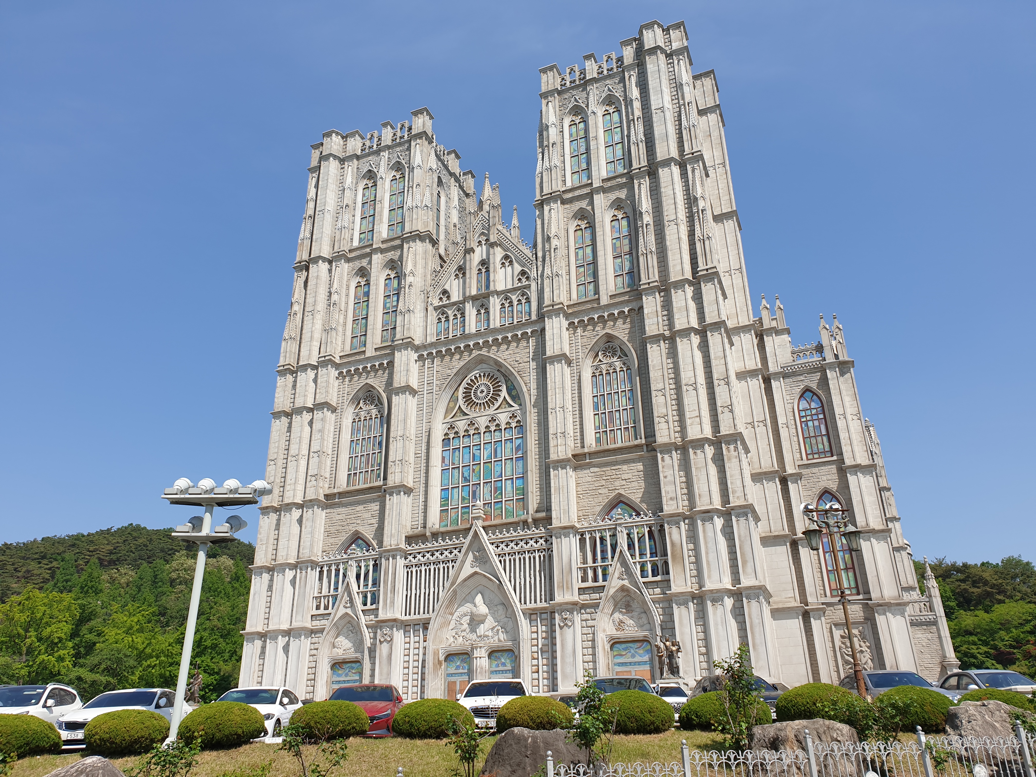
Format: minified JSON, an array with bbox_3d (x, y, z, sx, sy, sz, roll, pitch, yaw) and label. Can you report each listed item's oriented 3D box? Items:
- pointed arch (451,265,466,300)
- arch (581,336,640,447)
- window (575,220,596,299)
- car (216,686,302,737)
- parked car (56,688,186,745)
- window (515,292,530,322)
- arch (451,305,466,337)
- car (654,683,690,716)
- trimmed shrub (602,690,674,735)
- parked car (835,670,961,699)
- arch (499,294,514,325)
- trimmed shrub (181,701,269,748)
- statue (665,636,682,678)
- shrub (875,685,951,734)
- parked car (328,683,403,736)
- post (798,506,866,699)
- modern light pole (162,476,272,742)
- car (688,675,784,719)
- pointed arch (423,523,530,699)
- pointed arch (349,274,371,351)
[{"bbox_3d":[-4.794,-8.703,63.823,1.295,3.183,0.400,-11,-27,21],"label":"pointed arch"},{"bbox_3d":[6.427,0.061,54.769,3.916,8.272,0.900,-11,-27,21],"label":"arch"},{"bbox_3d":[5.420,-10.697,63.435,1.530,7.761,0.350,-11,-27,20],"label":"window"},{"bbox_3d":[-6.810,8.542,20.263,1.860,1.440,4.570,0,-25,-2],"label":"car"},{"bbox_3d":[-9.191,8.017,18.639,1.840,1.460,4.840,0,-25,-3],"label":"parked car"},{"bbox_3d":[0.436,-6.750,63.519,1.260,2.858,0.400,-11,-27,20],"label":"window"},{"bbox_3d":[-4.717,-5.383,62.254,1.200,2.605,0.350,-11,-27,21],"label":"arch"},{"bbox_3d":[5.348,11.815,28.580,1.880,1.680,4.700,-4,-25,5],"label":"car"},{"bbox_3d":[2.499,6.826,16.399,1.585,0.857,1.585,-1,-25,0],"label":"trimmed shrub"},{"bbox_3d":[9.618,8.219,20.300,1.850,1.470,4.850,-2,-25,2],"label":"parked car"},{"bbox_3d":[-0.824,-6.228,61.718,1.229,2.730,0.300,-11,-27,21],"label":"arch"},{"bbox_3d":[-6.294,7.214,16.600,1.820,0.930,1.820,-1,-25,0],"label":"trimmed shrub"},{"bbox_3d":[7.491,12.958,37.532,0.903,1.906,0.750,-11,-27,21],"label":"statue"},{"bbox_3d":[8.053,6.498,15.768,1.524,0.908,1.524,-1,-25,0],"label":"shrub"},{"bbox_3d":[-3.839,8.432,20.109,1.830,1.420,4.650,0,-25,-1],"label":"parked car"},{"bbox_3d":[7.003,4.789,16.570,1.420,4.850,0.500,6,-26,-14],"label":"post"},{"bbox_3d":[-6.743,4.562,16.453,2.420,5.600,0.900,-1,-25,0],"label":"modern light pole"},{"bbox_3d":[5.662,8.244,20.200,1.860,1.470,4.850,1,-25,-4],"label":"car"},{"bbox_3d":[-2.582,15.154,52.698,7.448,12.270,1.500,-11,-27,21],"label":"pointed arch"},{"bbox_3d":[-13.836,-6.682,68.692,1.494,7.236,0.350,-11,-27,21],"label":"pointed arch"}]

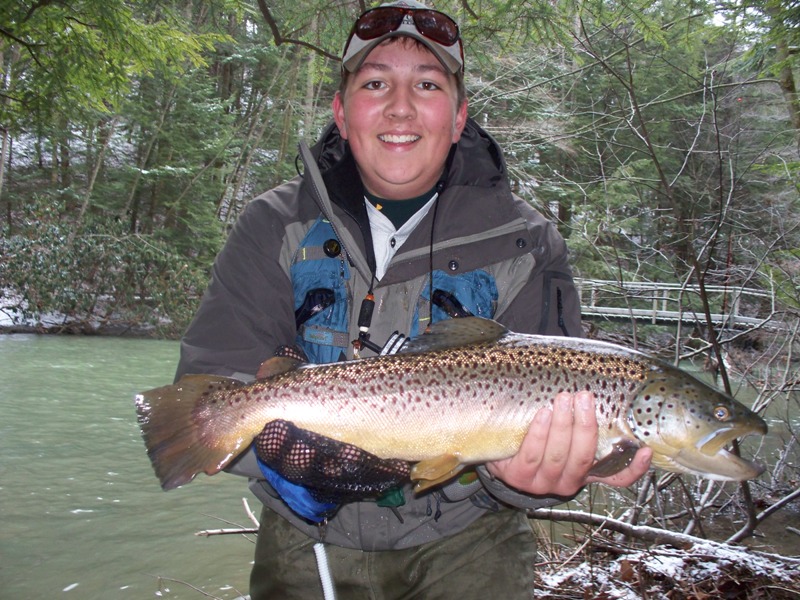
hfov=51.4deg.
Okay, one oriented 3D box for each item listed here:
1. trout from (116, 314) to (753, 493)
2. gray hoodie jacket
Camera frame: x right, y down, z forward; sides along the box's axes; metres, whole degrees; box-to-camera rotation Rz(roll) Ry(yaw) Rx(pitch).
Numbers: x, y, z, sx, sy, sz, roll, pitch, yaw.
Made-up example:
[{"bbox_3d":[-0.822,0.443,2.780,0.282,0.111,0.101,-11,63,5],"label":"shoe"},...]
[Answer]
[{"bbox_3d":[0.043,0.101,0.790,0.600,0.165,0.100,1,-5,7],"label":"trout"},{"bbox_3d":[-0.028,0.035,1.070,0.550,0.590,0.450,1,1,-2],"label":"gray hoodie jacket"}]

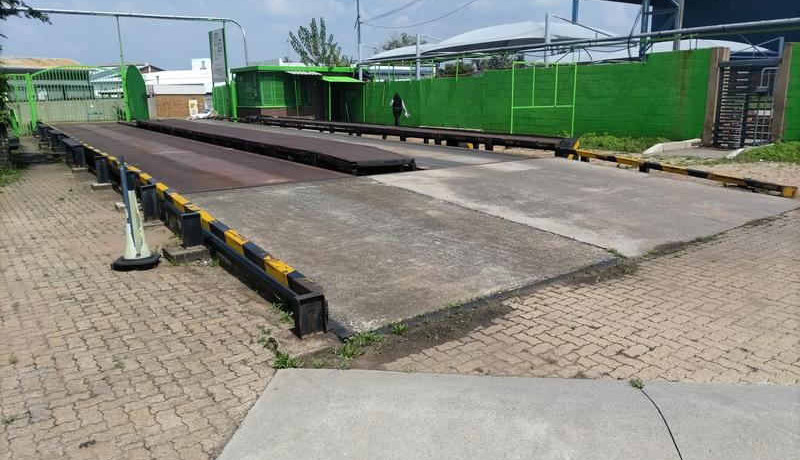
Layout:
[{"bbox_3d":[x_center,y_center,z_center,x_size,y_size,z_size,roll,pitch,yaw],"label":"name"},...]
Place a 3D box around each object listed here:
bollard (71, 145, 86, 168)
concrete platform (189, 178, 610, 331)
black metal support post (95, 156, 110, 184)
[{"bbox_3d":[-7.521,-1.702,14.043,0.190,0.490,0.180,-9,15,-32],"label":"bollard"},{"bbox_3d":[-0.461,-0.059,6.694,3.060,0.330,4.850,-9,15,-32],"label":"concrete platform"},{"bbox_3d":[-5.641,-1.131,11.344,0.190,0.490,0.180,-9,15,-32],"label":"black metal support post"}]

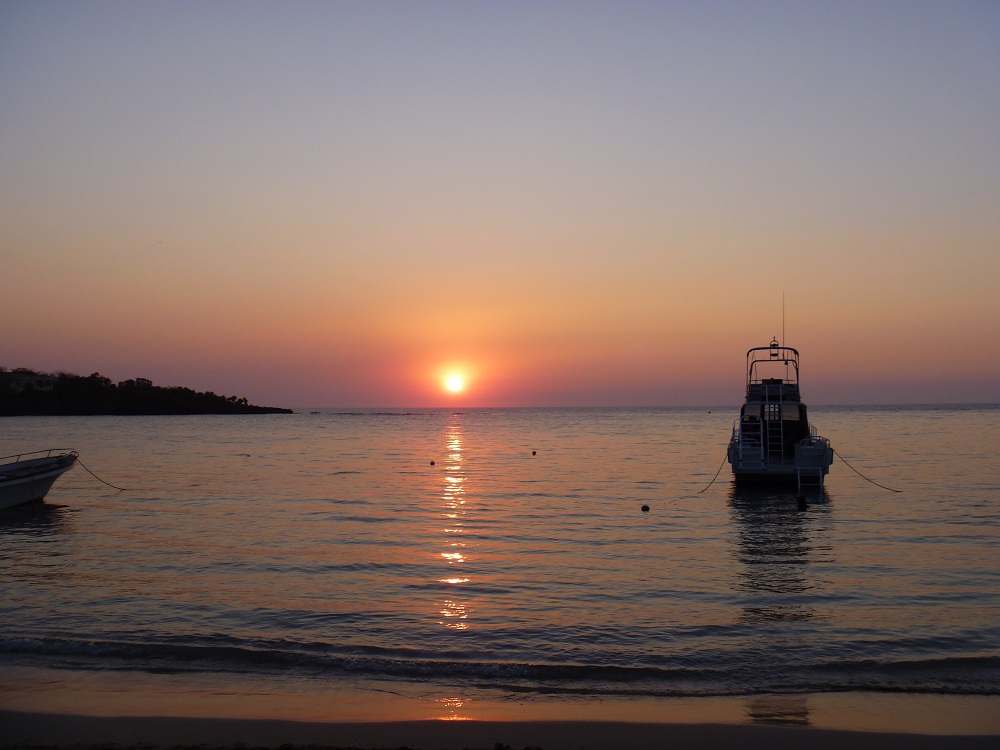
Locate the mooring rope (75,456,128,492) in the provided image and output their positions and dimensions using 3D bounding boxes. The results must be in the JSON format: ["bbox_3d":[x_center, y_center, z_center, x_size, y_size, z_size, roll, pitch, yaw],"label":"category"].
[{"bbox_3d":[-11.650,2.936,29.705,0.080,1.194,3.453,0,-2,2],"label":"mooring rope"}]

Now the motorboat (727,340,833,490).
[{"bbox_3d":[9.690,1.273,36.219,3.350,5.050,9.200,-1,-2,11],"label":"motorboat"}]

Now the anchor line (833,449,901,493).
[{"bbox_3d":[11.087,2.878,30.610,0.080,1.073,2.932,0,-2,-20],"label":"anchor line"}]

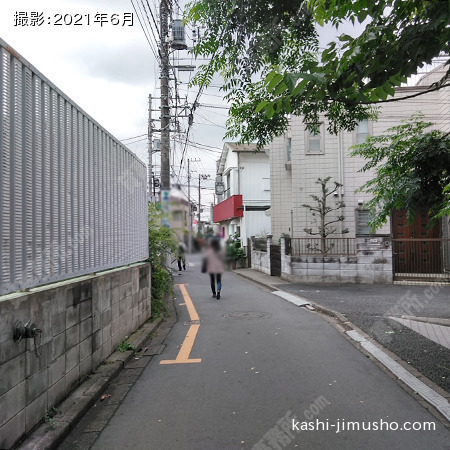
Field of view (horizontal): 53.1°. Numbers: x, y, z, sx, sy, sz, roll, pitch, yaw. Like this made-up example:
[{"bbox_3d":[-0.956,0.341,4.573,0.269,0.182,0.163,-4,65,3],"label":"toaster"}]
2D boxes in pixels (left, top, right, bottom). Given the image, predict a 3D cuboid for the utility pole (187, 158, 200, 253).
[{"bbox_3d":[-3.914,-2.299,56.000,1.700,11.900,0.500,0,-2,0],"label":"utility pole"}]

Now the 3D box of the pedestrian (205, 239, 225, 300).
[{"bbox_3d":[-0.276,1.149,11.850,0.520,1.600,0.420,0,-2,-2],"label":"pedestrian"}]

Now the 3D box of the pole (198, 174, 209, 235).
[{"bbox_3d":[-3.244,-1.886,68.000,1.500,11.500,0.500,0,-2,0],"label":"pole"}]

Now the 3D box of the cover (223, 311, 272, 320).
[{"bbox_3d":[0.457,1.837,9.150,1.000,0.050,1.000,0,-2,0],"label":"cover"}]

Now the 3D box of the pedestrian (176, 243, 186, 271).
[{"bbox_3d":[-2.297,1.679,23.800,0.530,1.520,0.450,0,-2,-6],"label":"pedestrian"}]

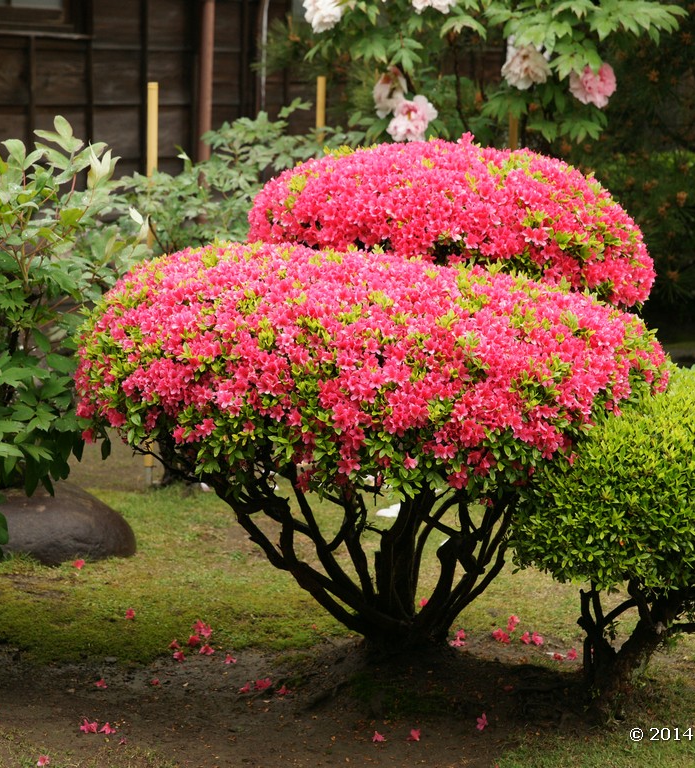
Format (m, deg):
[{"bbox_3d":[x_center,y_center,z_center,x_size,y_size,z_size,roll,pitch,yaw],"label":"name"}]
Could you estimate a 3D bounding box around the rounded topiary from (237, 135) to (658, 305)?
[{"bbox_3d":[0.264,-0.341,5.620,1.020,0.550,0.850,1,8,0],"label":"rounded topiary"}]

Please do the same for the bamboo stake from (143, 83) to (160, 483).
[{"bbox_3d":[-0.653,-0.331,7.420,0.034,1.320,0.034,1,8,0],"label":"bamboo stake"}]

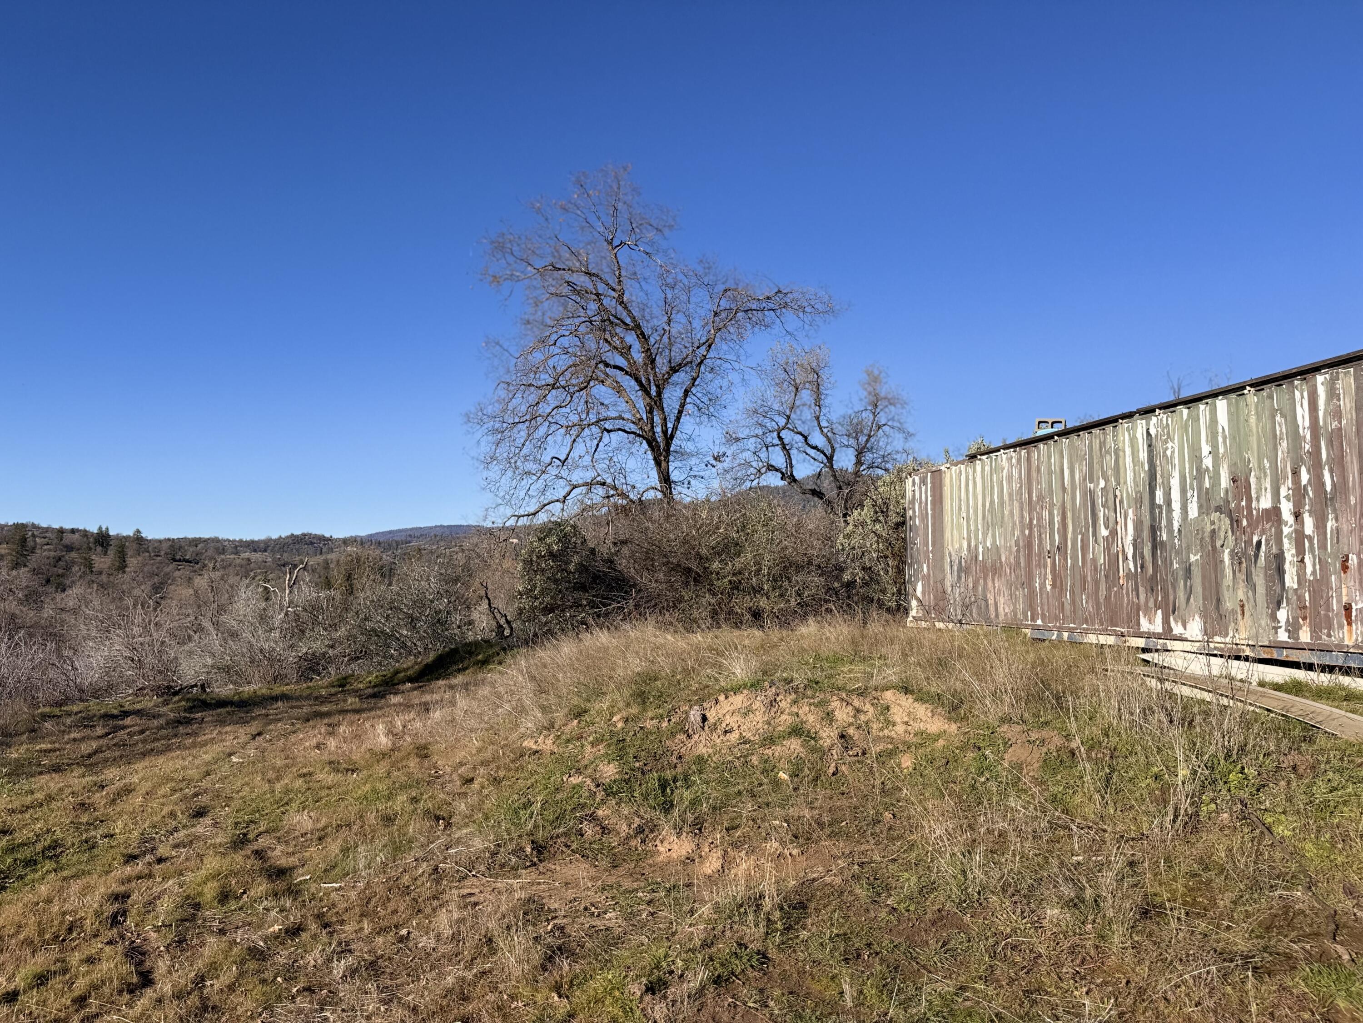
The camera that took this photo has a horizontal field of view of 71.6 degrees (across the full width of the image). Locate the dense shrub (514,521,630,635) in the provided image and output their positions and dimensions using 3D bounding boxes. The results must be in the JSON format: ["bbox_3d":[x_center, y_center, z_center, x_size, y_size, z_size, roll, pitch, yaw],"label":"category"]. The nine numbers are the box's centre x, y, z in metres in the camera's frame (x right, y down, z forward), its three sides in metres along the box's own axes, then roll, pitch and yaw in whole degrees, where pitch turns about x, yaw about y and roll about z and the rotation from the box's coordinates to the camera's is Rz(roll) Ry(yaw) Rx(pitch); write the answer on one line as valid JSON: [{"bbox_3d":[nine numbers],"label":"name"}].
[{"bbox_3d":[-2.031,1.242,17.500,2.085,2.149,2.000,0,-5,0],"label":"dense shrub"}]

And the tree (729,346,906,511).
[{"bbox_3d":[3.475,-0.784,24.000,4.669,7.004,4.600,0,-5,0],"label":"tree"}]

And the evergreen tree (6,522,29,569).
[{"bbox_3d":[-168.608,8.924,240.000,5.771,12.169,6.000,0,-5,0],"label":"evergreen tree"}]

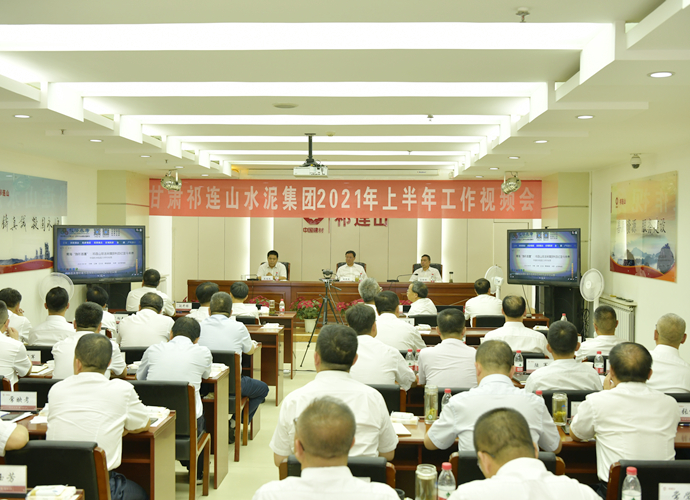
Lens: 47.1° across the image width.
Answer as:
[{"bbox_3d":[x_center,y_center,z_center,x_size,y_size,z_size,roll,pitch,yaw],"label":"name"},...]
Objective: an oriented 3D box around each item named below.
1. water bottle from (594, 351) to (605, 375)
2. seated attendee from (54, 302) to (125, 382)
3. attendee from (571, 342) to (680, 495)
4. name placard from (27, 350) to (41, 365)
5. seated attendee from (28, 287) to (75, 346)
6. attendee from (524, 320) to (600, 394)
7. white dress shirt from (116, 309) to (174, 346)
[{"bbox_3d":[1.858,0.822,5.780,0.064,0.174,0.064,0,1,2],"label":"water bottle"},{"bbox_3d":[-1.700,1.003,5.330,0.520,1.290,0.750,0,1,4],"label":"seated attendee"},{"bbox_3d":[1.267,1.049,3.600,0.520,1.260,0.800,0,1,2],"label":"attendee"},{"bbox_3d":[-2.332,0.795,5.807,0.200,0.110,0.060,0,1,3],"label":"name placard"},{"bbox_3d":[-2.339,0.952,6.600,0.500,1.290,0.750,0,1,2],"label":"seated attendee"},{"bbox_3d":[1.294,1.033,4.902,0.500,1.218,0.800,0,1,3],"label":"attendee"},{"bbox_3d":[-1.600,0.754,6.380,0.500,0.600,0.400,0,1,4],"label":"white dress shirt"}]

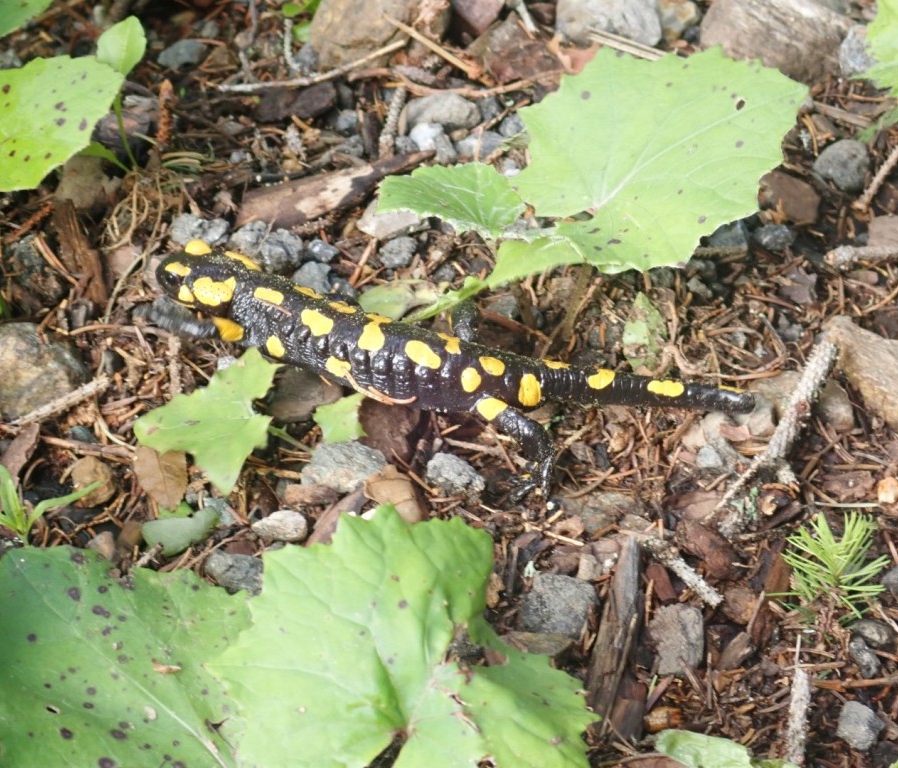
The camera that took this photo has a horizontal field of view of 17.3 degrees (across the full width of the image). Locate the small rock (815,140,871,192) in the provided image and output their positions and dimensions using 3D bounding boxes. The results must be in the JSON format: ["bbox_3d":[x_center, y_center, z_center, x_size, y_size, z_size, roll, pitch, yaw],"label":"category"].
[{"bbox_3d":[0.126,-0.070,0.948,0.018,0.014,0.018,0,52,0],"label":"small rock"}]

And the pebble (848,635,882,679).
[{"bbox_3d":[0.117,0.077,0.834,0.007,0.007,0.014,-18,51,-16],"label":"pebble"}]

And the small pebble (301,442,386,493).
[{"bbox_3d":[-0.030,0.023,0.832,0.024,0.010,0.016,0,47,0],"label":"small pebble"}]

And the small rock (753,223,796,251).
[{"bbox_3d":[0.103,-0.046,0.932,0.013,0.008,0.009,0,52,0],"label":"small rock"}]

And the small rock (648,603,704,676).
[{"bbox_3d":[0.064,0.072,0.835,0.015,0.011,0.021,0,48,0],"label":"small rock"}]

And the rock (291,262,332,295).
[{"bbox_3d":[-0.043,-0.032,0.921,0.013,0.009,0.013,0,52,0],"label":"rock"}]

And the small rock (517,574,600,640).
[{"bbox_3d":[0.031,0.064,0.842,0.023,0.012,0.019,0,48,0],"label":"small rock"}]

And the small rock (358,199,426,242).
[{"bbox_3d":[-0.017,-0.050,0.900,0.022,0.008,0.014,0,47,0],"label":"small rock"}]

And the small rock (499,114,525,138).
[{"bbox_3d":[0.021,-0.085,0.980,0.009,0.006,0.009,0,48,0],"label":"small rock"}]

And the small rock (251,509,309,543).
[{"bbox_3d":[-0.050,0.041,0.864,0.016,0.008,0.011,0,52,0],"label":"small rock"}]

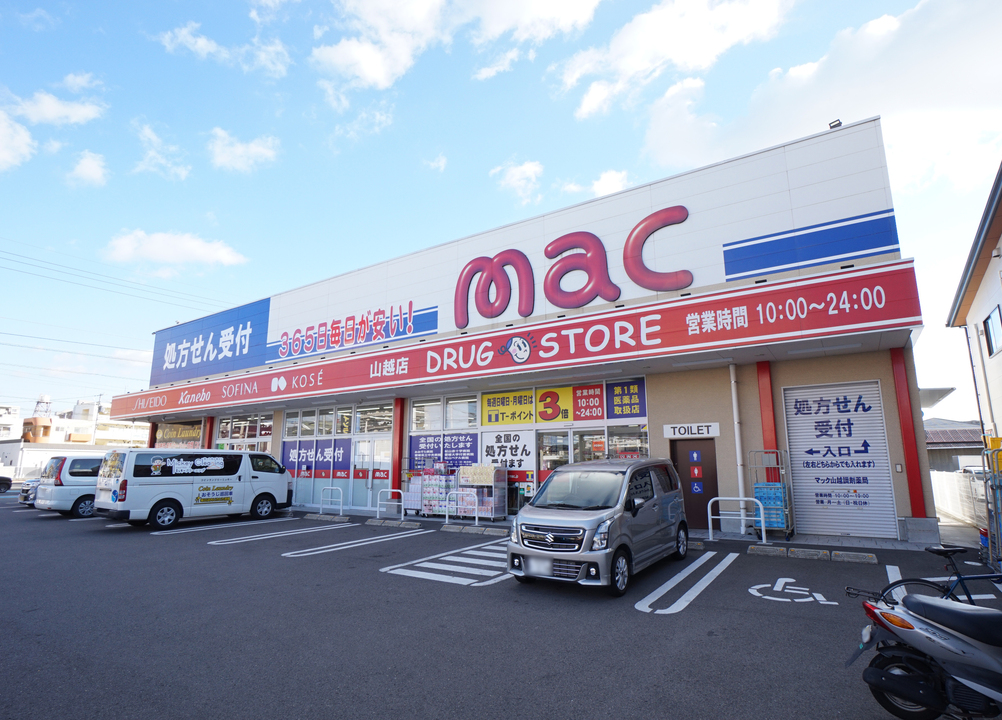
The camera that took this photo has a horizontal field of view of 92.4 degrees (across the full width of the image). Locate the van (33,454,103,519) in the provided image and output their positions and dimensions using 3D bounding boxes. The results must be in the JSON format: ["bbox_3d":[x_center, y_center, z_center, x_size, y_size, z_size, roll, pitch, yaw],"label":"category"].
[{"bbox_3d":[-12.782,4.338,16.721,1.695,1.850,4.680,-8,-15,32],"label":"van"}]

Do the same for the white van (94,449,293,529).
[{"bbox_3d":[-8.534,3.665,13.967,1.695,1.980,4.695,-9,-15,35],"label":"white van"}]

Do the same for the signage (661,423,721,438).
[{"bbox_3d":[4.568,1.705,11.539,1.267,0.313,0.060,-8,-14,30],"label":"signage"}]

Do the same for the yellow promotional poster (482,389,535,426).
[{"bbox_3d":[0.189,1.463,14.346,1.789,0.957,0.050,-8,-14,30],"label":"yellow promotional poster"}]

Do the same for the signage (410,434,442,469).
[{"bbox_3d":[-2.445,3.015,15.646,1.315,1.135,0.050,-8,-14,30],"label":"signage"}]

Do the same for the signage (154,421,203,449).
[{"bbox_3d":[-16.144,3.757,23.991,4.625,1.432,0.050,-8,-14,30],"label":"signage"}]

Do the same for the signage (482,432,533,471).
[{"bbox_3d":[0.192,2.673,14.083,1.758,1.115,0.050,-8,-14,30],"label":"signage"}]

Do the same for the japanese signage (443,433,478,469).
[{"bbox_3d":[-1.264,2.864,14.945,1.322,1.115,0.050,-8,-14,30],"label":"japanese signage"}]

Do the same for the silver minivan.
[{"bbox_3d":[1.545,2.368,7.332,1.475,1.650,3.395,-9,-15,35],"label":"silver minivan"}]

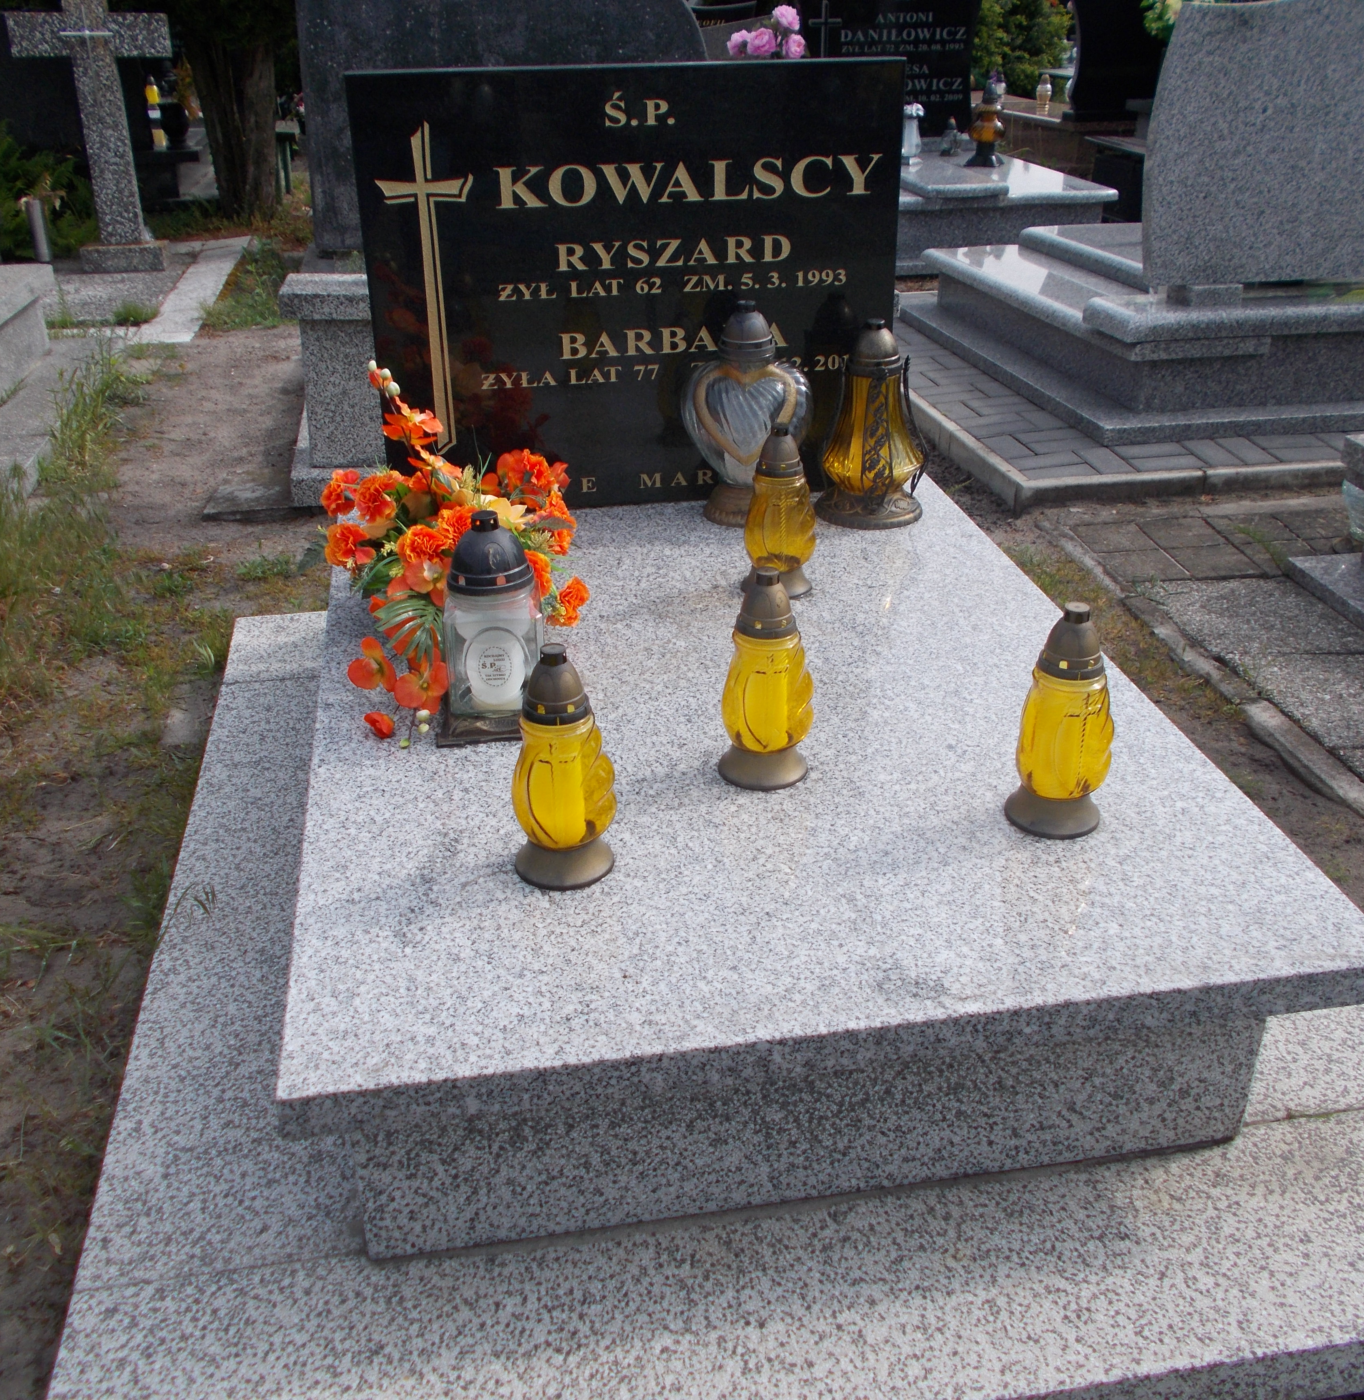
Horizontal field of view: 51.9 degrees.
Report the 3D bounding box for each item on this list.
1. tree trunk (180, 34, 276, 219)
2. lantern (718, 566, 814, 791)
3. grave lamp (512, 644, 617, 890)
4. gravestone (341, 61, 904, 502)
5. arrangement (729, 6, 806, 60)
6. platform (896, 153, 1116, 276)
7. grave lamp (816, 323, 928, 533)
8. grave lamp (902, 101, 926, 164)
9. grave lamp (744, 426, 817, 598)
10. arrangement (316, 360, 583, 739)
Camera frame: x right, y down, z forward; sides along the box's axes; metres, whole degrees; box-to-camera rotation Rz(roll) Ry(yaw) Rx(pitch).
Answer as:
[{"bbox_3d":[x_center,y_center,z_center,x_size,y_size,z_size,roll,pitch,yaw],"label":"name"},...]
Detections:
[{"bbox_3d":[-2.284,-2.919,7.082,0.460,0.900,0.400,-5,28,-9],"label":"tree trunk"},{"bbox_3d":[0.099,-0.026,1.627,0.112,0.243,0.109,1,29,1],"label":"lantern"},{"bbox_3d":[-0.126,0.067,1.456,0.112,0.243,0.109,4,29,7],"label":"grave lamp"},{"bbox_3d":[-0.075,-0.668,2.306,0.858,0.686,0.083,-5,26,-9],"label":"gravestone"},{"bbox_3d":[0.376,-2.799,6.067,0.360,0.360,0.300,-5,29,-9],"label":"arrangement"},{"bbox_3d":[1.041,-2.241,6.269,1.180,0.310,1.500,-5,29,-9],"label":"platform"},{"bbox_3d":[0.318,-0.467,2.319,0.190,0.317,0.190,-5,28,-9],"label":"grave lamp"},{"bbox_3d":[1.096,-2.691,6.658,0.109,0.265,0.109,4,28,7],"label":"grave lamp"},{"bbox_3d":[0.148,-0.284,2.102,0.112,0.243,0.109,2,29,4],"label":"grave lamp"},{"bbox_3d":[-0.282,-0.219,1.796,0.354,0.374,0.395,-5,28,-9],"label":"arrangement"}]

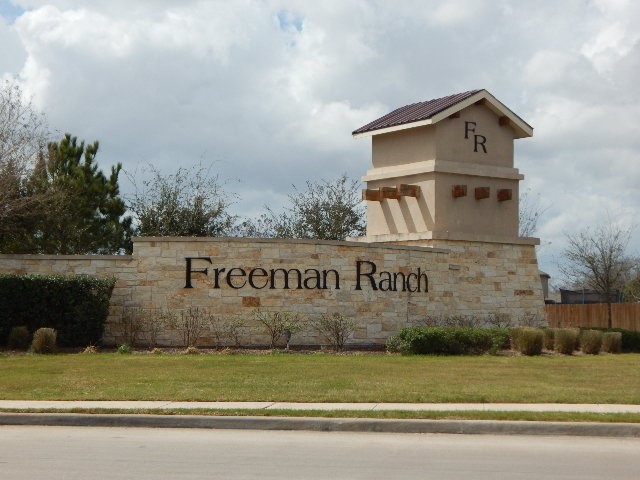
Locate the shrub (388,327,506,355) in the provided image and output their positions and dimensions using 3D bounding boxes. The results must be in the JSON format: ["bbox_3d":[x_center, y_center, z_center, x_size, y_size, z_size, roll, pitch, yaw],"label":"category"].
[{"bbox_3d":[3.552,2.736,30.700,3.484,0.762,1.200,0,-4,0],"label":"shrub"}]

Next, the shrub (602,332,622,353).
[{"bbox_3d":[7.929,2.788,30.600,0.600,0.556,0.600,1,-4,0],"label":"shrub"}]

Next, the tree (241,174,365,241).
[{"bbox_3d":[-0.221,0.689,45.045,5.267,6.646,4.846,0,-4,0],"label":"tree"}]

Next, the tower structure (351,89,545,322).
[{"bbox_3d":[3.715,-0.574,34.305,4.300,7.491,4.300,3,-4,-34],"label":"tower structure"}]

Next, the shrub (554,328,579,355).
[{"bbox_3d":[6.623,2.727,30.300,0.645,0.699,0.613,0,-4,0],"label":"shrub"}]

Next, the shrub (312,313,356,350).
[{"bbox_3d":[0.373,2.531,31.200,1.162,1.051,1.046,0,-4,0],"label":"shrub"}]

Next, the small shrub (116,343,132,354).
[{"bbox_3d":[-4.674,2.604,27.000,0.371,0.275,0.371,1,-4,0],"label":"small shrub"}]

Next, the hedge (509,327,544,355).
[{"bbox_3d":[5.213,2.532,28.200,0.750,0.713,0.750,1,-4,0],"label":"hedge"}]

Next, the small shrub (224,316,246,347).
[{"bbox_3d":[-2.353,2.548,31.400,0.613,0.835,0.551,0,-4,0],"label":"small shrub"}]

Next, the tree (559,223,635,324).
[{"bbox_3d":[12.391,1.729,50.000,3.369,5.098,3.369,1,-4,0],"label":"tree"}]

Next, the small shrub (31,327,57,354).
[{"bbox_3d":[-6.614,2.418,27.000,0.610,0.646,0.610,1,-4,0],"label":"small shrub"}]

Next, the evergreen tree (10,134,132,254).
[{"bbox_3d":[-9.289,-0.071,42.086,4.543,7.793,4.180,0,-4,0],"label":"evergreen tree"}]

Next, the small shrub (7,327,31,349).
[{"bbox_3d":[-8.341,2.725,31.200,0.664,0.664,0.631,0,-4,0],"label":"small shrub"}]

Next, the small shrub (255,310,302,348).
[{"bbox_3d":[-1.180,2.484,31.300,1.277,1.055,1.149,0,-4,0],"label":"small shrub"}]

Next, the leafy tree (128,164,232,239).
[{"bbox_3d":[-4.930,0.411,40.000,3.795,6.036,3.700,1,-4,0],"label":"leafy tree"}]

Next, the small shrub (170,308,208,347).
[{"bbox_3d":[-3.633,2.408,31.400,1.058,1.114,0.952,0,-4,0],"label":"small shrub"}]

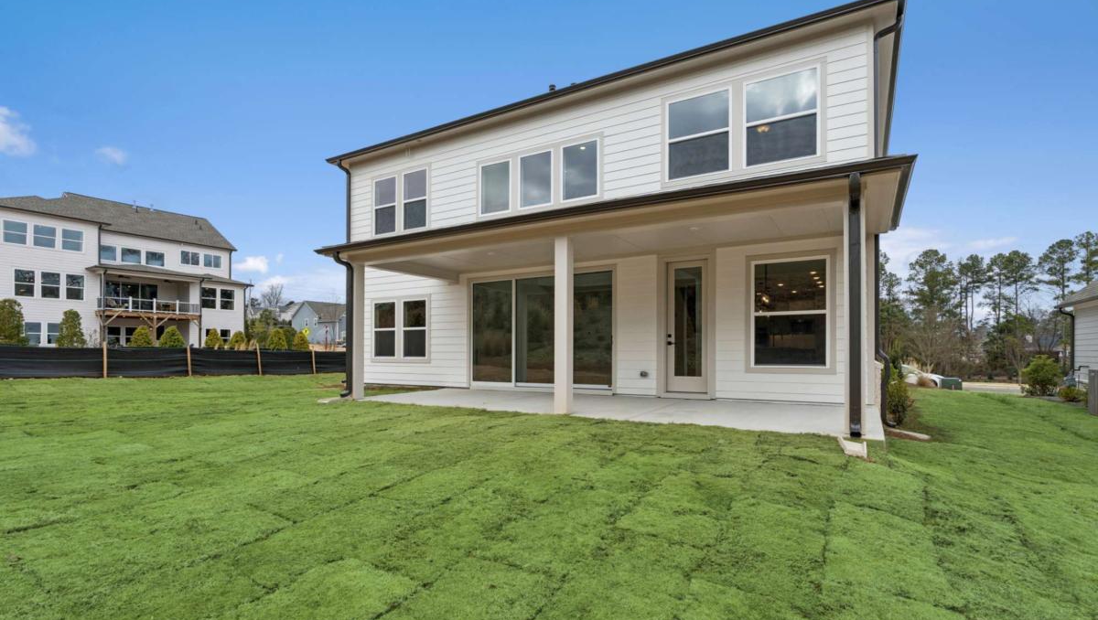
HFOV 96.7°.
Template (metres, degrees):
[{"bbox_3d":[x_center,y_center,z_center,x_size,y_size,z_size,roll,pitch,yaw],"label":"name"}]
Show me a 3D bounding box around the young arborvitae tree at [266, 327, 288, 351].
[{"bbox_3d":[-13.611,1.869,24.400,0.980,1.910,0.980,-1,-2,37],"label":"young arborvitae tree"}]

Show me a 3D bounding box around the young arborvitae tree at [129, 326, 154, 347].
[{"bbox_3d":[-17.041,1.585,20.400,0.900,1.870,0.900,-1,-2,37],"label":"young arborvitae tree"}]

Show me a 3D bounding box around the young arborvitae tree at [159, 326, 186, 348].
[{"bbox_3d":[-16.321,1.642,21.100,0.980,1.860,0.980,-1,-2,37],"label":"young arborvitae tree"}]

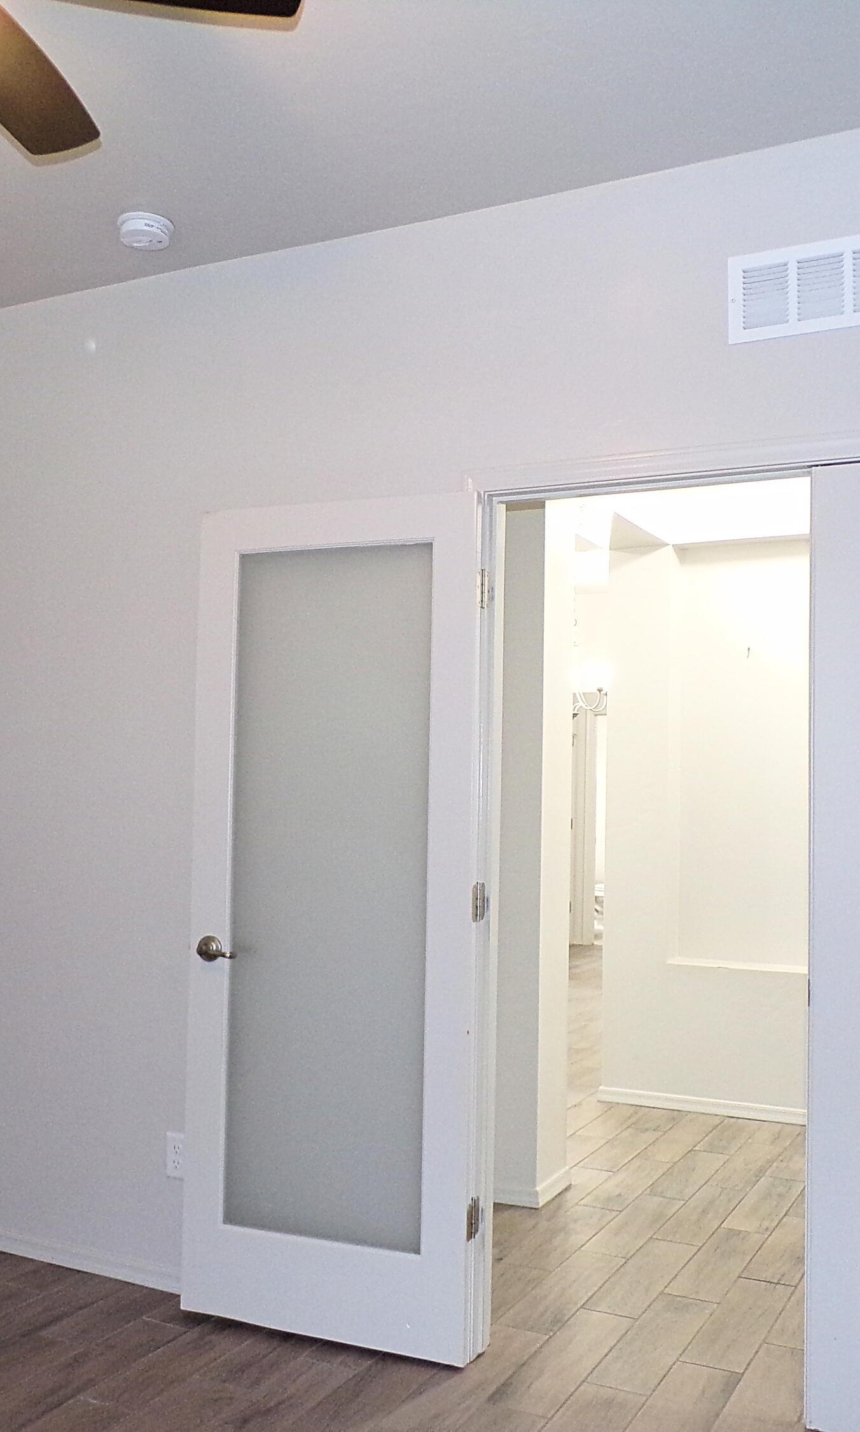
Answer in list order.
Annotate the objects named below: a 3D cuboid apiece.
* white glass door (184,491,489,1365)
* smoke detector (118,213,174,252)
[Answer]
[{"bbox_3d":[-0.250,0.479,3.236,0.767,2.020,0.042,0,-3,24],"label":"white glass door"},{"bbox_3d":[-0.724,-1.234,3.378,0.140,0.047,0.140,1,-3,0],"label":"smoke detector"}]

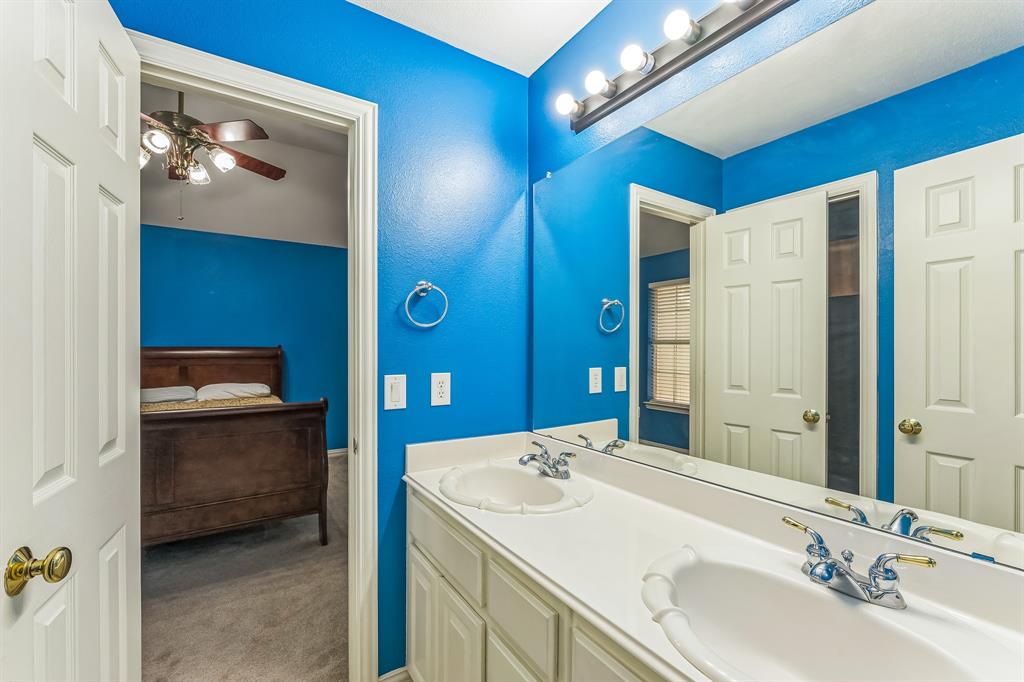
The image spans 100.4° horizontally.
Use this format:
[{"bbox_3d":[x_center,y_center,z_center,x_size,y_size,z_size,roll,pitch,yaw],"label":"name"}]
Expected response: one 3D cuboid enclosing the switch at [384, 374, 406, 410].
[{"bbox_3d":[-0.417,0.185,1.533,0.079,0.124,0.010,0,0,-33],"label":"switch"}]

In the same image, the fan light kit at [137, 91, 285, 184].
[{"bbox_3d":[-2.120,-1.310,2.715,1.300,0.660,1.300,0,0,-33],"label":"fan light kit"}]

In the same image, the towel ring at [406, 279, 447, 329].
[{"bbox_3d":[-0.317,-0.135,1.558,0.162,0.175,0.072,0,0,-33],"label":"towel ring"}]

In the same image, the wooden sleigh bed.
[{"bbox_3d":[-2.433,0.668,3.100,1.610,1.220,2.240,0,0,-34],"label":"wooden sleigh bed"}]

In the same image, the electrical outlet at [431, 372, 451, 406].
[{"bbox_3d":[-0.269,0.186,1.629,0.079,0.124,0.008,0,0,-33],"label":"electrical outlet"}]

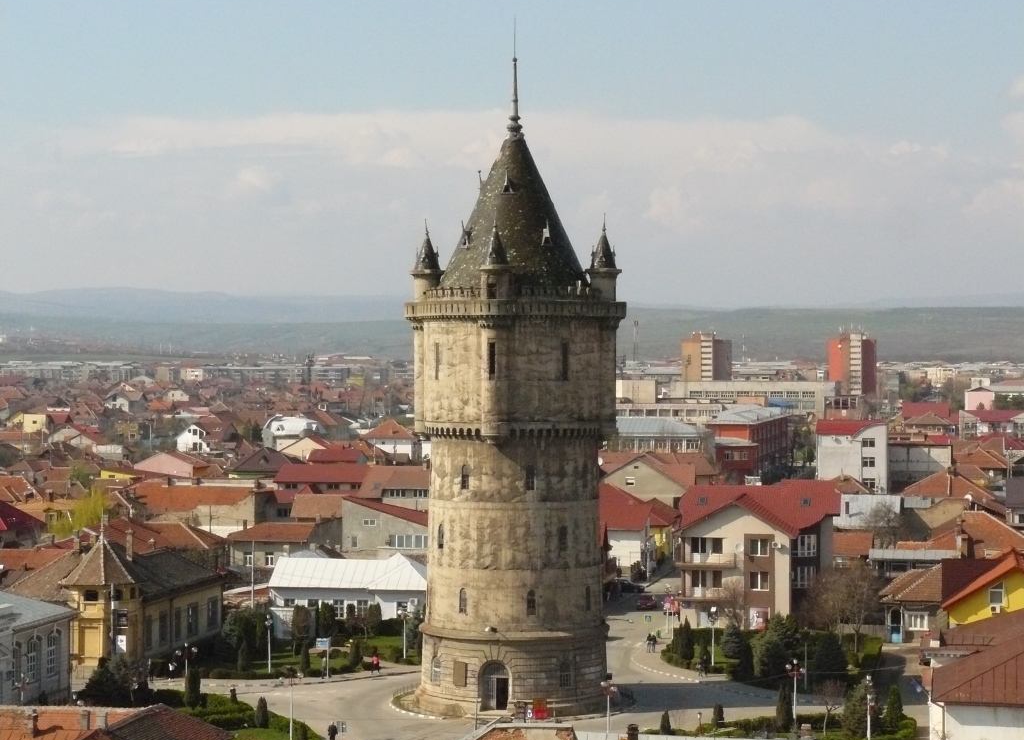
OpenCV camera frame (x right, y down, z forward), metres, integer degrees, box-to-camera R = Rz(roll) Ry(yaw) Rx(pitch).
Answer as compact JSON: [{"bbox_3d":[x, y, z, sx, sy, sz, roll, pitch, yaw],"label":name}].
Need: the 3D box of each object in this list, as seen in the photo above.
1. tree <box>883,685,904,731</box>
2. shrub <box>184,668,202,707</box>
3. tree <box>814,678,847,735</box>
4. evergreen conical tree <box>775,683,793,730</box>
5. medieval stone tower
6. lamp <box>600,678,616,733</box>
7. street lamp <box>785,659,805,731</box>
[{"bbox_3d":[26.374,23.328,155.344,1.450,3.100,1.450,0,1,0],"label":"tree"},{"bbox_3d":[-23.187,23.291,163.667,1.200,3.000,1.200,0,1,0],"label":"shrub"},{"bbox_3d":[21.370,22.707,150.847,2.200,3.700,2.100,0,1,0],"label":"tree"},{"bbox_3d":[18.707,23.238,154.337,1.300,3.300,1.300,0,1,0],"label":"evergreen conical tree"},{"bbox_3d":[0.227,0.923,170.019,16.600,47.600,16.600,0,1,0],"label":"medieval stone tower"},{"bbox_3d":[6.353,22.335,148.000,1.100,4.500,1.000,0,1,0],"label":"lamp"},{"bbox_3d":[19.436,22.340,154.127,1.350,5.100,1.200,0,1,0],"label":"street lamp"}]

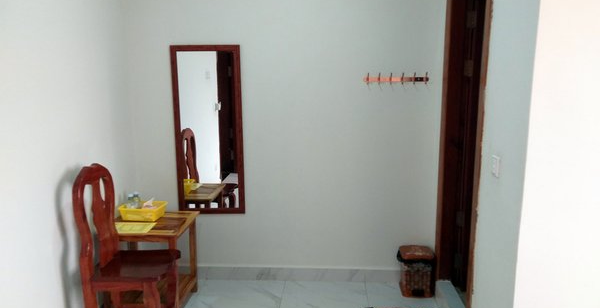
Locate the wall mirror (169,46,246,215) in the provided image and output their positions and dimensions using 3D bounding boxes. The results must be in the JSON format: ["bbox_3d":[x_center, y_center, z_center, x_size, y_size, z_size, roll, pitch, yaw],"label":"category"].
[{"bbox_3d":[-0.639,-0.146,3.143,0.489,1.182,0.024,0,12,5],"label":"wall mirror"}]

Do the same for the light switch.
[{"bbox_3d":[0.818,0.049,1.887,0.012,0.085,0.086,0,12,4],"label":"light switch"}]

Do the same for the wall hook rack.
[{"bbox_3d":[0.635,-0.490,2.960,0.427,0.082,0.041,0,12,5],"label":"wall hook rack"}]

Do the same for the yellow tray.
[{"bbox_3d":[-1.051,0.389,3.038,0.280,0.085,0.160,0,12,5],"label":"yellow tray"}]

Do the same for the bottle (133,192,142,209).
[{"bbox_3d":[-1.103,0.338,3.058,0.057,0.161,0.057,0,12,5],"label":"bottle"}]

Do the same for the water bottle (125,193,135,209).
[{"bbox_3d":[-1.136,0.354,2.998,0.055,0.157,0.057,0,12,5],"label":"water bottle"}]

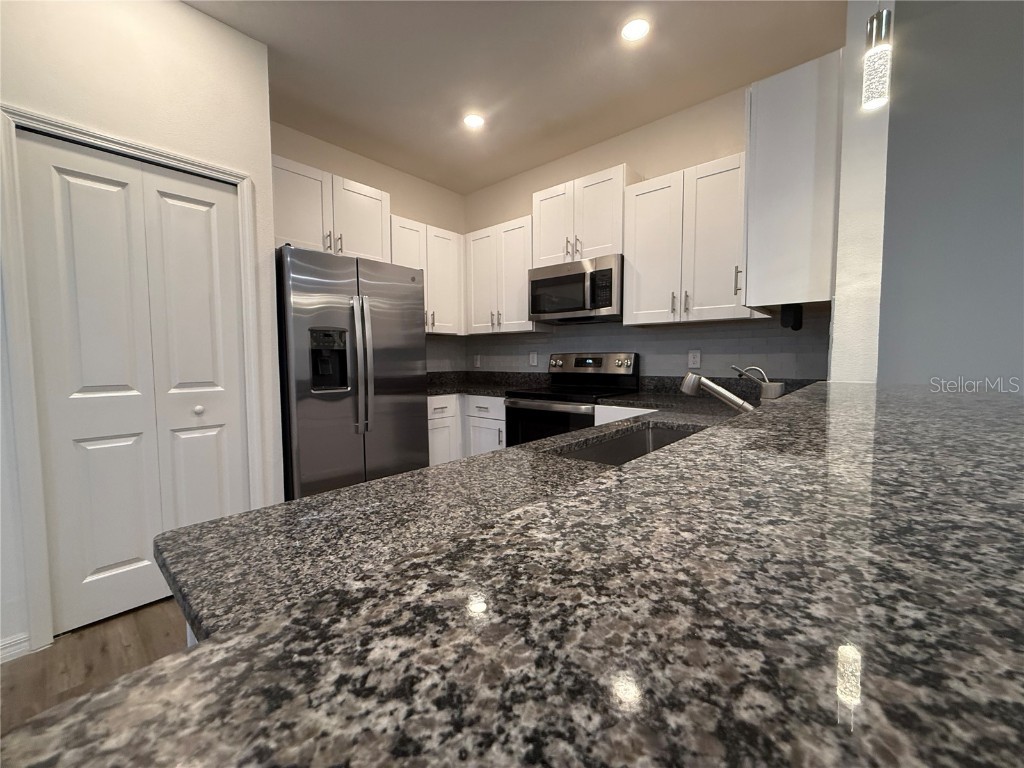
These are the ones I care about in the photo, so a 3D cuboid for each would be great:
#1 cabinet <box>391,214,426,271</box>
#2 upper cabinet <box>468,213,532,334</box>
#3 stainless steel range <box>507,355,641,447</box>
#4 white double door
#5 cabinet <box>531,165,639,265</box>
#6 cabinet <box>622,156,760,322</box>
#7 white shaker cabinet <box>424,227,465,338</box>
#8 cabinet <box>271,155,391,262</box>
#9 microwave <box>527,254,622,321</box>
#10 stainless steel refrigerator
[{"bbox_3d":[-0.940,-0.874,3.454,0.324,0.895,0.339,3,5,41],"label":"cabinet"},{"bbox_3d":[-0.018,-0.887,3.622,0.773,0.895,0.324,3,5,41],"label":"upper cabinet"},{"bbox_3d":[0.434,0.373,3.039,0.758,1.186,0.685,3,5,41],"label":"stainless steel range"},{"bbox_3d":[-1.654,0.010,1.921,0.045,2.024,0.729,3,5,41],"label":"white double door"},{"bbox_3d":[0.557,-1.165,3.093,0.763,0.595,0.324,3,5,41],"label":"cabinet"},{"bbox_3d":[1.142,-0.829,2.594,0.785,0.895,0.324,3,5,41],"label":"cabinet"},{"bbox_3d":[-0.693,-0.891,3.732,0.324,0.895,0.406,3,5,41],"label":"white shaker cabinet"},{"bbox_3d":[-1.356,-1.145,2.969,0.324,0.603,0.908,3,5,41],"label":"cabinet"},{"bbox_3d":[0.535,-0.668,3.094,0.760,0.412,0.399,3,5,41],"label":"microwave"},{"bbox_3d":[-1.174,0.102,2.827,0.810,1.762,0.910,3,5,41],"label":"stainless steel refrigerator"}]

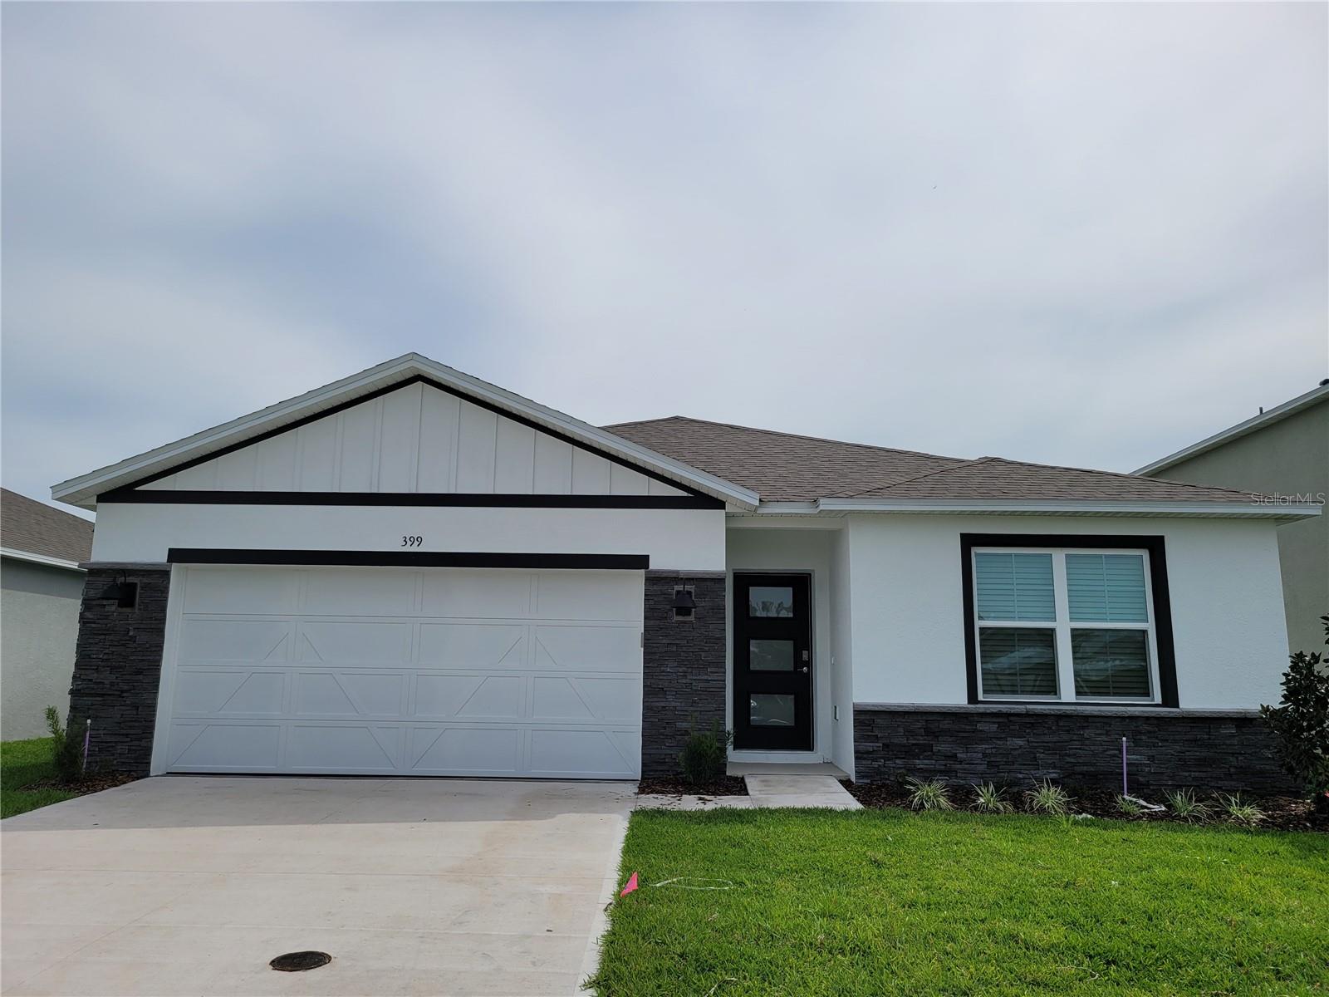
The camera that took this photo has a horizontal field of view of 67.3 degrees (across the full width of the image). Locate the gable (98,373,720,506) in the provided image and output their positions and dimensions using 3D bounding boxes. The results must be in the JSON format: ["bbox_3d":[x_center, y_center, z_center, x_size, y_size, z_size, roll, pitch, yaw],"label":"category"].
[{"bbox_3d":[-2.658,-0.624,10.504,6.590,1.444,0.221,1,-10,1],"label":"gable"}]

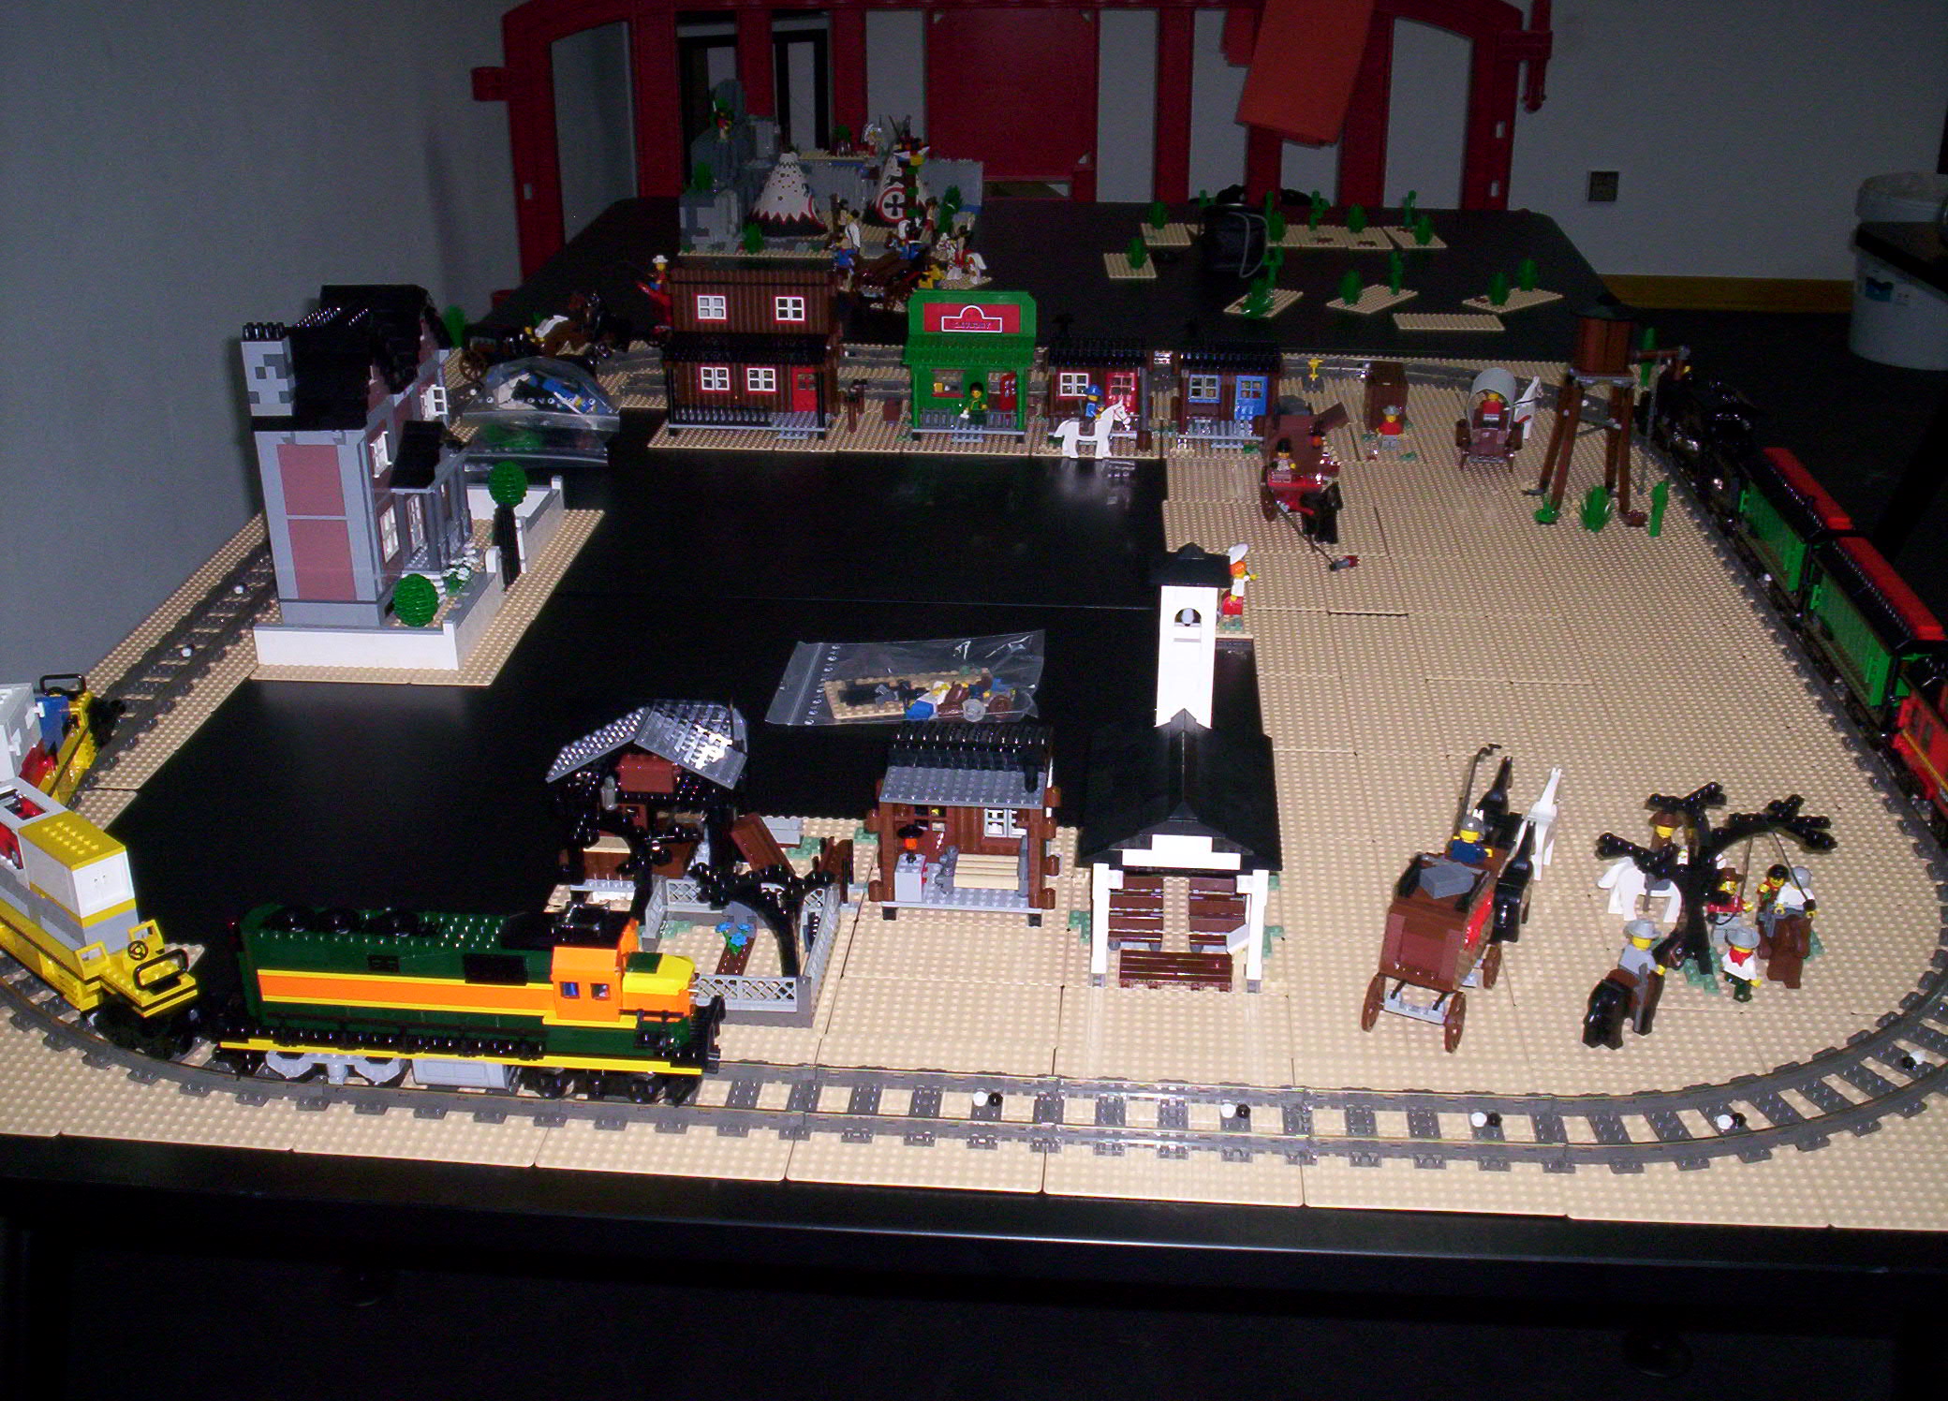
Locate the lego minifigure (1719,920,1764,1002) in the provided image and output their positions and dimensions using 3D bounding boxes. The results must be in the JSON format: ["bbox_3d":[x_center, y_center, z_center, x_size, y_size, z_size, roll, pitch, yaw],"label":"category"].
[{"bbox_3d":[0.432,0.146,1.165,0.026,0.043,0.018,16,30,31],"label":"lego minifigure"}]

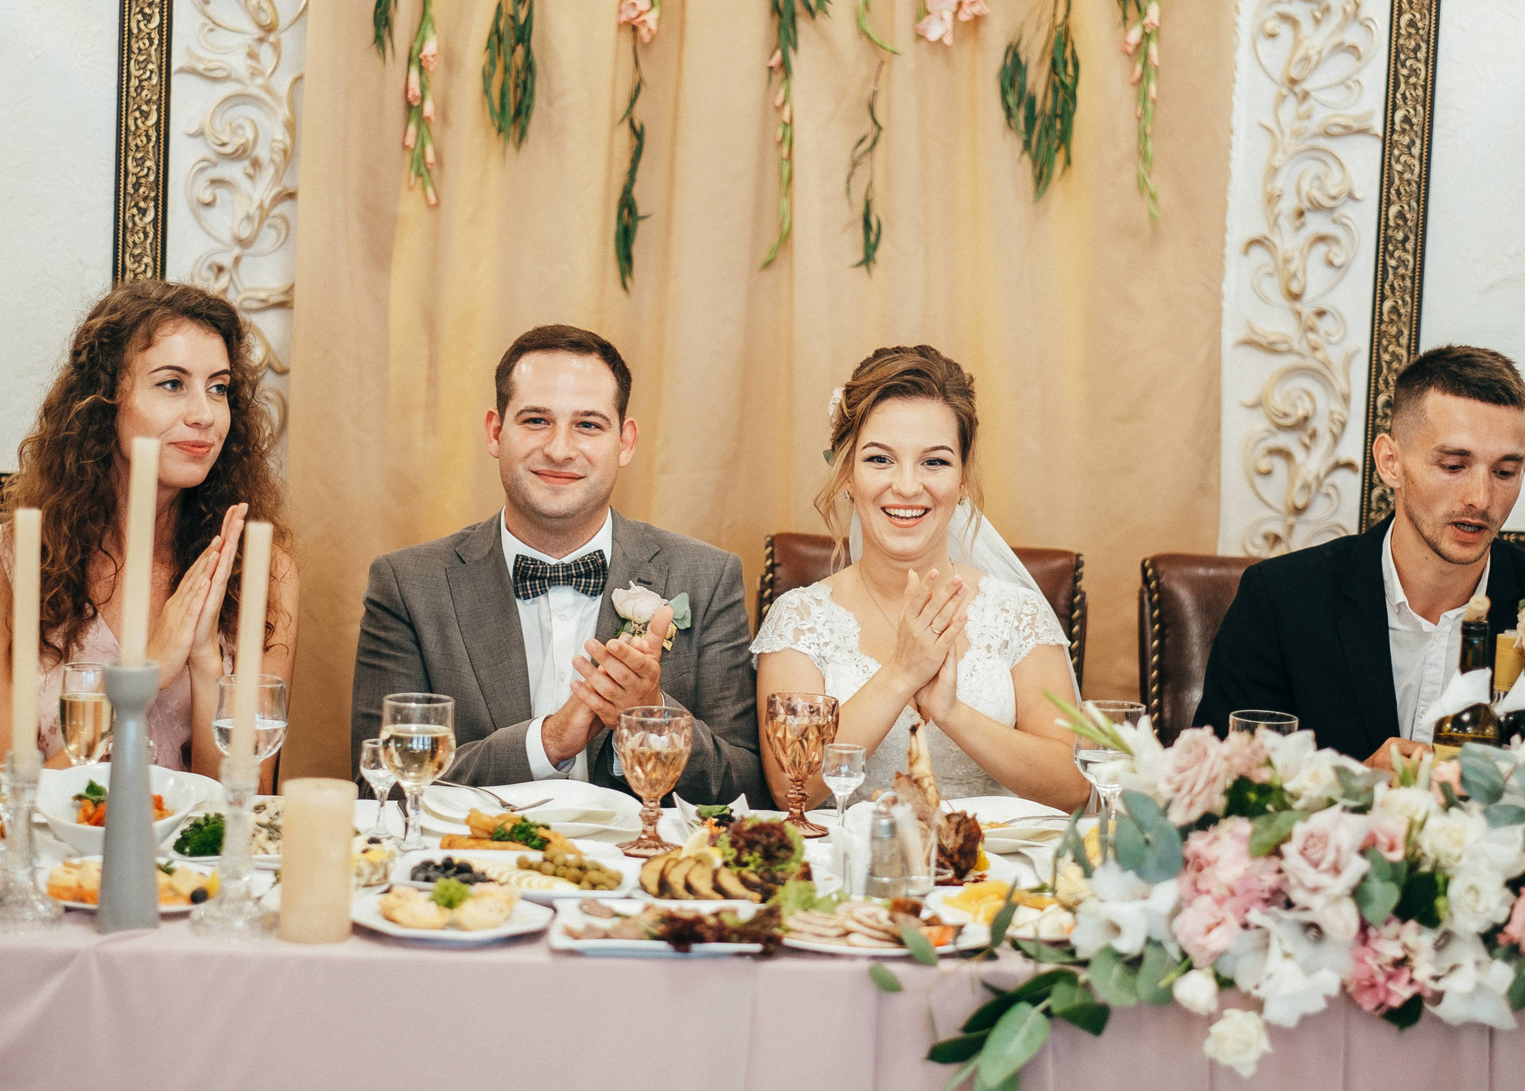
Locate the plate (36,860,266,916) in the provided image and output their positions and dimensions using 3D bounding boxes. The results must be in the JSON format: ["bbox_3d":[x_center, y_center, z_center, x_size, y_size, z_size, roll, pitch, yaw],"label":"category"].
[{"bbox_3d":[-0.607,0.344,3.802,0.230,0.025,0.230,2,6,-3],"label":"plate"}]

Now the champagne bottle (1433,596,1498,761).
[{"bbox_3d":[0.782,0.212,4.218,0.076,0.320,0.076,2,6,-3],"label":"champagne bottle"}]

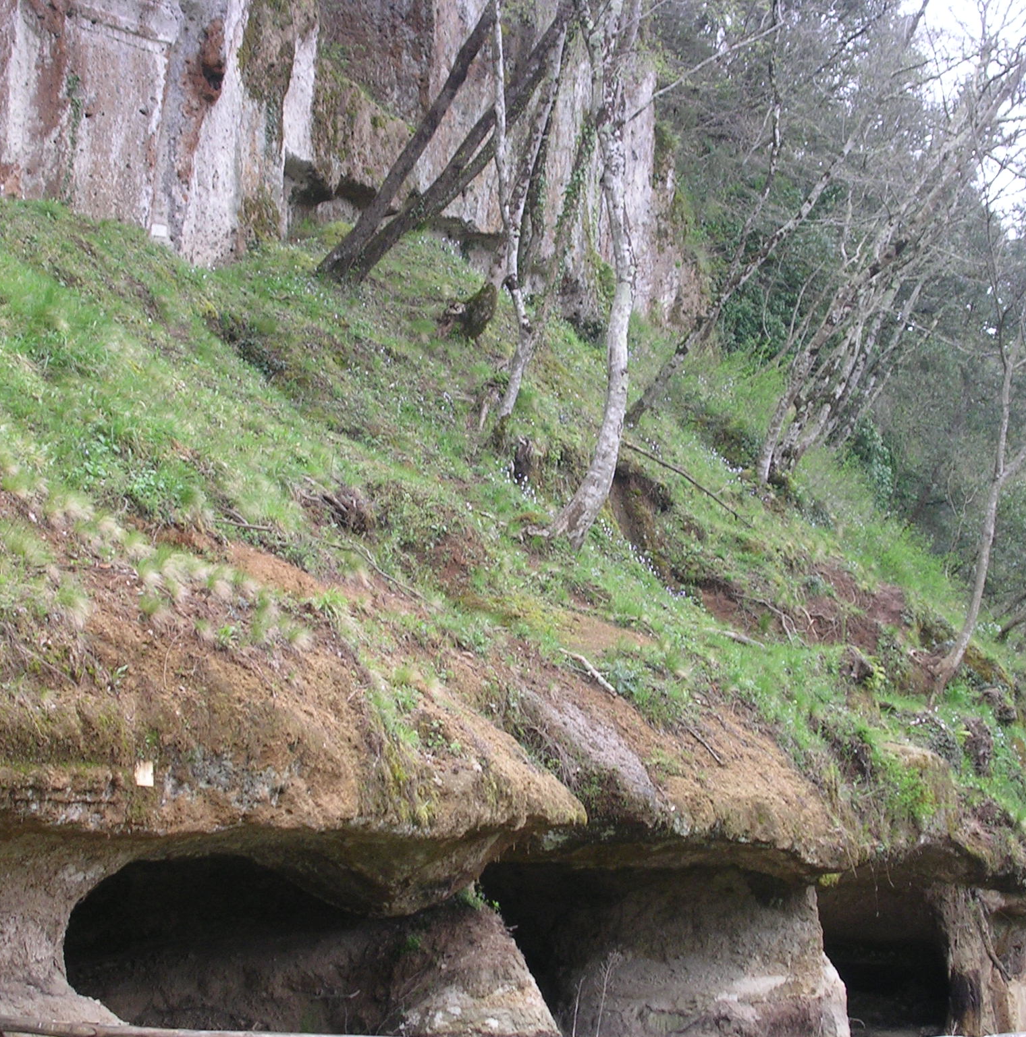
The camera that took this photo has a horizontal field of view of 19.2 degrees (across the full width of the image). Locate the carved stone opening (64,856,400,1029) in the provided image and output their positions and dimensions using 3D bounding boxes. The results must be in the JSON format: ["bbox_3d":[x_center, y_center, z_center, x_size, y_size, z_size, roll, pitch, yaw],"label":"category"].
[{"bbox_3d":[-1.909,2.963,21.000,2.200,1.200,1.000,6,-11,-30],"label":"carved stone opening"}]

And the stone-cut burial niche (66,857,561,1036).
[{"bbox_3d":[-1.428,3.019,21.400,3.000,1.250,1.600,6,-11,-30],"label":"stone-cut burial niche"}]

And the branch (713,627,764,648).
[{"bbox_3d":[2.008,1.062,27.000,0.520,0.070,0.080,19,-2,22],"label":"branch"}]

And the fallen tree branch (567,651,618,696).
[{"bbox_3d":[0.643,1.256,24.600,0.580,0.070,0.090,41,7,22],"label":"fallen tree branch"}]

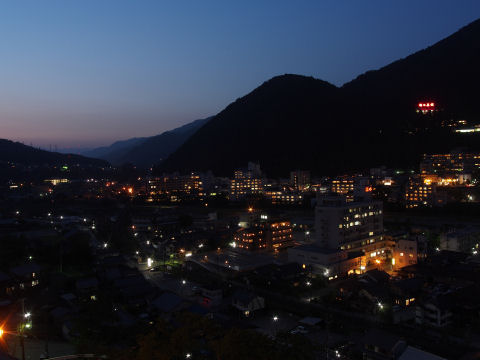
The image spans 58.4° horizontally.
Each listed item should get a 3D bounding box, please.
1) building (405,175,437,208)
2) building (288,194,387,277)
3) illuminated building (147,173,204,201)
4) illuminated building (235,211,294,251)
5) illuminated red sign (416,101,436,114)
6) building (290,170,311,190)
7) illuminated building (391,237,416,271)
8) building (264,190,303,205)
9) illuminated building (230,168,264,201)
[{"bbox_3d":[180.500,11.668,432.364,27.000,33.500,17.000,1,3,14],"label":"building"},{"bbox_3d":[55.000,26.236,233.872,25.000,35.000,63.000,3,4,42],"label":"building"},{"bbox_3d":[-82.000,7.030,553.296,72.000,37.000,20.000,0,3,-7],"label":"illuminated building"},{"bbox_3d":[13.800,29.660,244.083,21.000,21.000,27.000,-3,4,-42],"label":"illuminated building"},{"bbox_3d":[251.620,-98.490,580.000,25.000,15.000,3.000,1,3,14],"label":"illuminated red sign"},{"bbox_3d":[88.500,2.308,636.162,27.000,33.000,18.000,0,3,0],"label":"building"},{"bbox_3d":[86.500,37.923,226.525,11.500,14.500,9.500,2,4,30],"label":"illuminated building"},{"bbox_3d":[49.500,20.428,493.963,41.000,17.000,15.000,0,3,-5],"label":"building"},{"bbox_3d":[9.000,5.716,541.202,39.000,41.000,18.000,-1,3,-12],"label":"illuminated building"}]

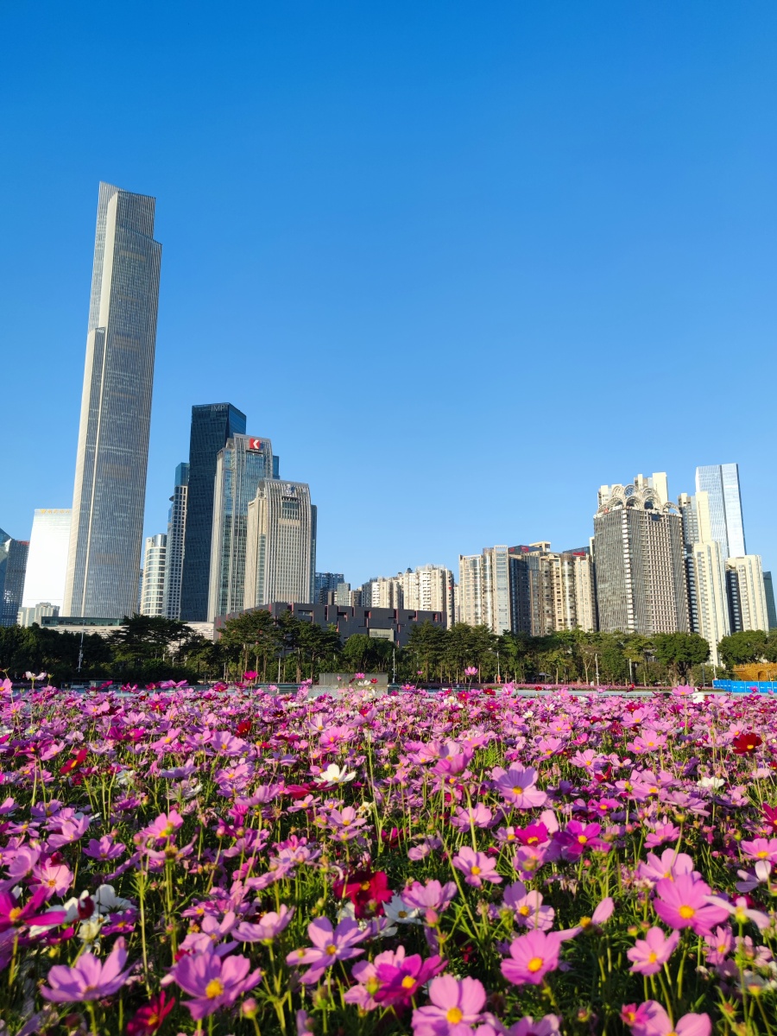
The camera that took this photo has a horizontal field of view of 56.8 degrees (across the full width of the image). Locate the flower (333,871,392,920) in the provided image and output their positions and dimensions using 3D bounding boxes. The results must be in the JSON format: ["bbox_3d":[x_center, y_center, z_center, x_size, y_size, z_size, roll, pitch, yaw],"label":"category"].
[{"bbox_3d":[-0.031,0.472,0.900,0.073,0.024,0.064,0,31,-2],"label":"flower"}]

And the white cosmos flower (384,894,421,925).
[{"bbox_3d":[0.022,0.579,1.060,0.068,0.028,0.068,0,12,1],"label":"white cosmos flower"}]

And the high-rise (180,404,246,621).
[{"bbox_3d":[-208.078,23.823,851.879,47.000,319.000,46.000,-3,-13,14],"label":"high-rise"}]

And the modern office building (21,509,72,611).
[{"bbox_3d":[-551.617,121.495,1177.795,62.000,267.000,45.000,1,-12,-3],"label":"modern office building"}]

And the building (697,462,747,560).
[{"bbox_3d":[429.045,62.596,910.512,48.000,267.000,42.000,-4,-13,19],"label":"building"}]

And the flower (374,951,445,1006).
[{"bbox_3d":[0.023,0.494,0.770,0.077,0.027,0.068,0,18,1],"label":"flower"}]

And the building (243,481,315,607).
[{"bbox_3d":[-98.297,55.557,653.660,48.000,174.000,46.000,7,-14,-29],"label":"building"}]

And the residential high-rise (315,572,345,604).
[{"bbox_3d":[-79.071,132.403,954.392,34.000,121.000,25.000,6,-13,-26],"label":"residential high-rise"}]

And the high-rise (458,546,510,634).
[{"bbox_3d":[71.656,70.623,540.359,38.000,94.822,26.000,-2,-12,8],"label":"high-rise"}]

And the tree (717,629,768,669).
[{"bbox_3d":[65.330,26.128,132.494,9.200,10.500,9.200,-6,-14,25],"label":"tree"}]

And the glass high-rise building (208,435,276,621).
[{"bbox_3d":[-143.706,37.325,708.564,46.000,233.000,46.000,7,-14,-29],"label":"glass high-rise building"}]

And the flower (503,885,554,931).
[{"bbox_3d":[0.184,0.510,0.940,0.068,0.025,0.068,8,24,12],"label":"flower"}]

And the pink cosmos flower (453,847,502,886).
[{"bbox_3d":[0.129,0.509,1.050,0.071,0.026,0.071,4,20,8],"label":"pink cosmos flower"}]

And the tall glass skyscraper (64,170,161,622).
[{"bbox_3d":[-285.510,-103.471,754.187,61.000,528.000,61.000,7,-14,-29],"label":"tall glass skyscraper"}]

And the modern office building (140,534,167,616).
[{"bbox_3d":[-274.678,101.392,833.473,27.000,161.000,27.000,7,-14,-29],"label":"modern office building"}]

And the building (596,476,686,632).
[{"bbox_3d":[176.501,40.332,498.569,51.000,136.208,30.000,6,-14,-25],"label":"building"}]

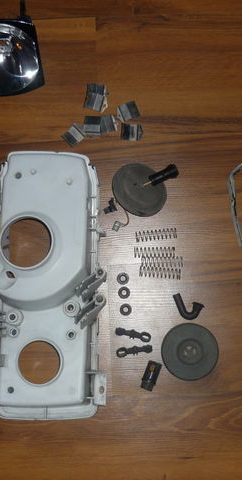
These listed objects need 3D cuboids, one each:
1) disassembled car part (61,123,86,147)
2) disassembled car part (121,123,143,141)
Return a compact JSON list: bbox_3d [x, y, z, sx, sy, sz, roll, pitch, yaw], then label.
[{"bbox_3d":[-0.073,-0.161,0.938,0.031,0.011,0.026,-44,86,-2],"label":"disassembled car part"},{"bbox_3d":[0.018,-0.169,0.958,0.035,0.012,0.027,2,87,1],"label":"disassembled car part"}]

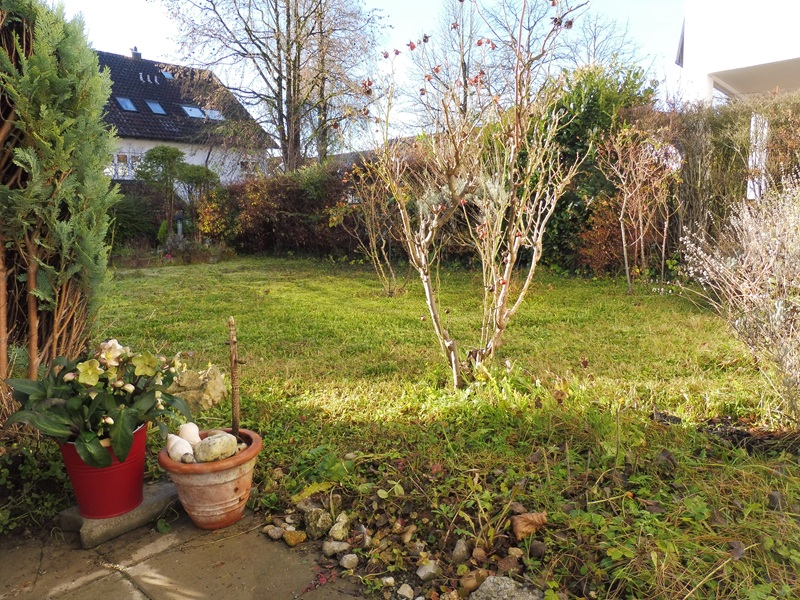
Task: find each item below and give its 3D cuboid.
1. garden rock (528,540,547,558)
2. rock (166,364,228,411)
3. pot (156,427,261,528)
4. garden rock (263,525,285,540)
[{"bbox_3d":[0.328,0.592,1.369,0.040,0.031,0.035,1,8,14],"label":"garden rock"},{"bbox_3d":[-0.880,0.381,2.499,0.268,0.182,0.208,-4,9,-20],"label":"rock"},{"bbox_3d":[-0.513,0.503,1.597,0.270,0.204,0.270,0,10,0],"label":"pot"},{"bbox_3d":[-0.320,0.593,1.471,0.056,0.028,0.041,-3,8,-13],"label":"garden rock"}]

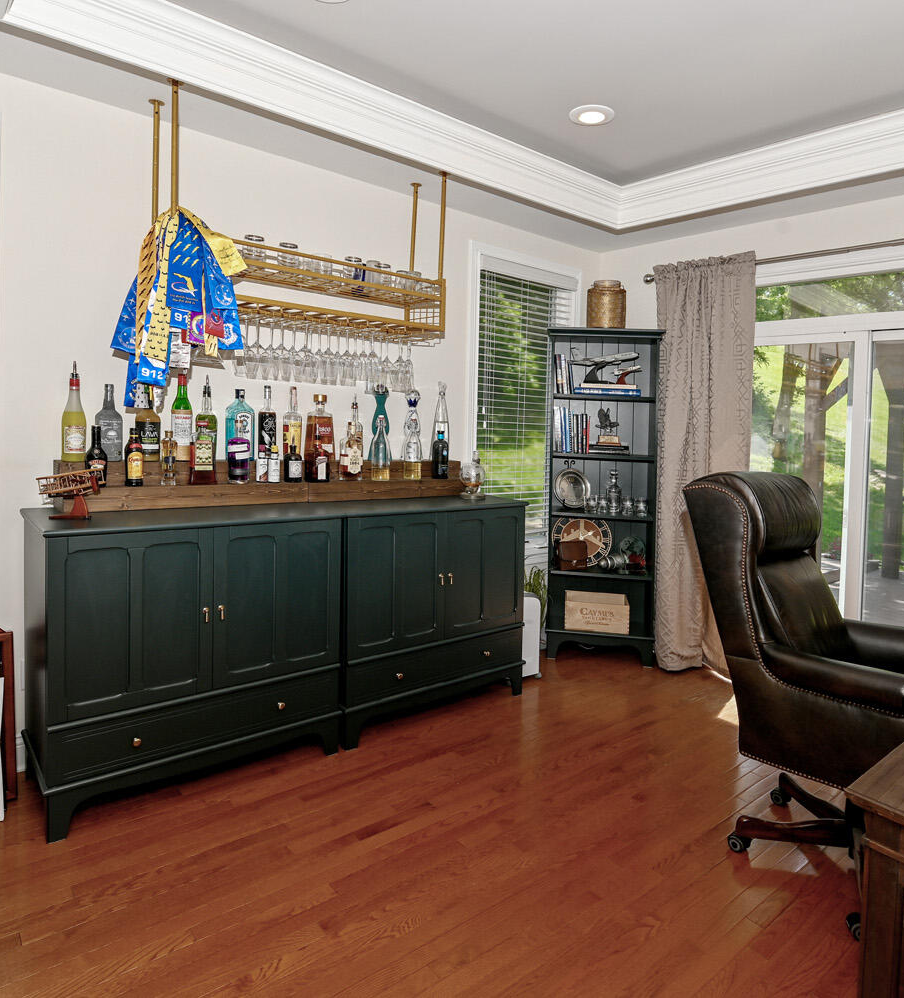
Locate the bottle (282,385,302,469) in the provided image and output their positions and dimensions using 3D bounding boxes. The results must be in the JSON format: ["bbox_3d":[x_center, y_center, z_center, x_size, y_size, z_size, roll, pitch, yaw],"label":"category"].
[{"bbox_3d":[-0.691,-0.323,2.720,0.084,0.329,0.084,-3,7,-38],"label":"bottle"}]

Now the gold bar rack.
[{"bbox_3d":[-0.615,-1.208,2.831,1.258,0.832,0.261,-2,5,-36],"label":"gold bar rack"}]

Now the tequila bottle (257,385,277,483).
[{"bbox_3d":[-0.753,-0.264,2.540,0.078,0.391,0.076,-1,5,-31],"label":"tequila bottle"}]

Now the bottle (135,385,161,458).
[{"bbox_3d":[-1.151,-0.280,2.368,0.091,0.285,0.091,-3,7,-38],"label":"bottle"}]

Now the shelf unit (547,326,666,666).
[{"bbox_3d":[0.956,-0.015,4.013,0.755,2.080,0.360,2,4,7],"label":"shelf unit"}]

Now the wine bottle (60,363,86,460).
[{"bbox_3d":[-1.343,-0.306,2.216,0.085,0.355,0.085,-3,7,-38],"label":"wine bottle"}]

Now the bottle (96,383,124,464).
[{"bbox_3d":[-1.212,-0.269,2.218,0.095,0.279,0.080,-1,6,-35],"label":"bottle"}]

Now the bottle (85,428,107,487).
[{"bbox_3d":[-1.250,-0.149,2.192,0.074,0.220,0.074,-3,7,-38],"label":"bottle"}]

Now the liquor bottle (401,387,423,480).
[{"bbox_3d":[-0.218,-0.353,3.399,0.110,0.465,0.110,1,4,0],"label":"liquor bottle"}]

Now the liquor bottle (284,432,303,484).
[{"bbox_3d":[-0.657,-0.172,2.592,0.075,0.213,0.075,0,5,-27],"label":"liquor bottle"}]

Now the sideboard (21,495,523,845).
[{"bbox_3d":[-0.535,0.524,2.673,2.101,0.965,0.401,-2,6,-40],"label":"sideboard"}]

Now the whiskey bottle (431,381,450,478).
[{"bbox_3d":[-0.063,-0.385,3.512,0.095,0.500,0.095,-1,5,-26],"label":"whiskey bottle"}]

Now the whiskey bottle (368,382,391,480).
[{"bbox_3d":[-0.336,-0.311,2.884,0.098,0.444,0.098,2,5,0],"label":"whiskey bottle"}]

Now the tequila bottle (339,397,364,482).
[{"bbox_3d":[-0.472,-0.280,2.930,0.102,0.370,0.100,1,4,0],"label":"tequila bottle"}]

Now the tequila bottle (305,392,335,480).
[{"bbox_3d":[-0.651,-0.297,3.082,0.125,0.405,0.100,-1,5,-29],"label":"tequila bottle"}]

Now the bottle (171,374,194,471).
[{"bbox_3d":[-1.053,-0.314,2.440,0.085,0.348,0.085,-3,7,-38],"label":"bottle"}]

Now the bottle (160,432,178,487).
[{"bbox_3d":[-1.195,-0.173,2.639,0.072,0.235,0.068,0,5,-22],"label":"bottle"}]

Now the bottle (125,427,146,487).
[{"bbox_3d":[-1.120,-0.149,2.207,0.066,0.207,0.064,-1,6,-35],"label":"bottle"}]

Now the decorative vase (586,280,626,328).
[{"bbox_3d":[0.916,-1.145,3.712,0.237,0.320,0.237,2,5,9],"label":"decorative vase"}]

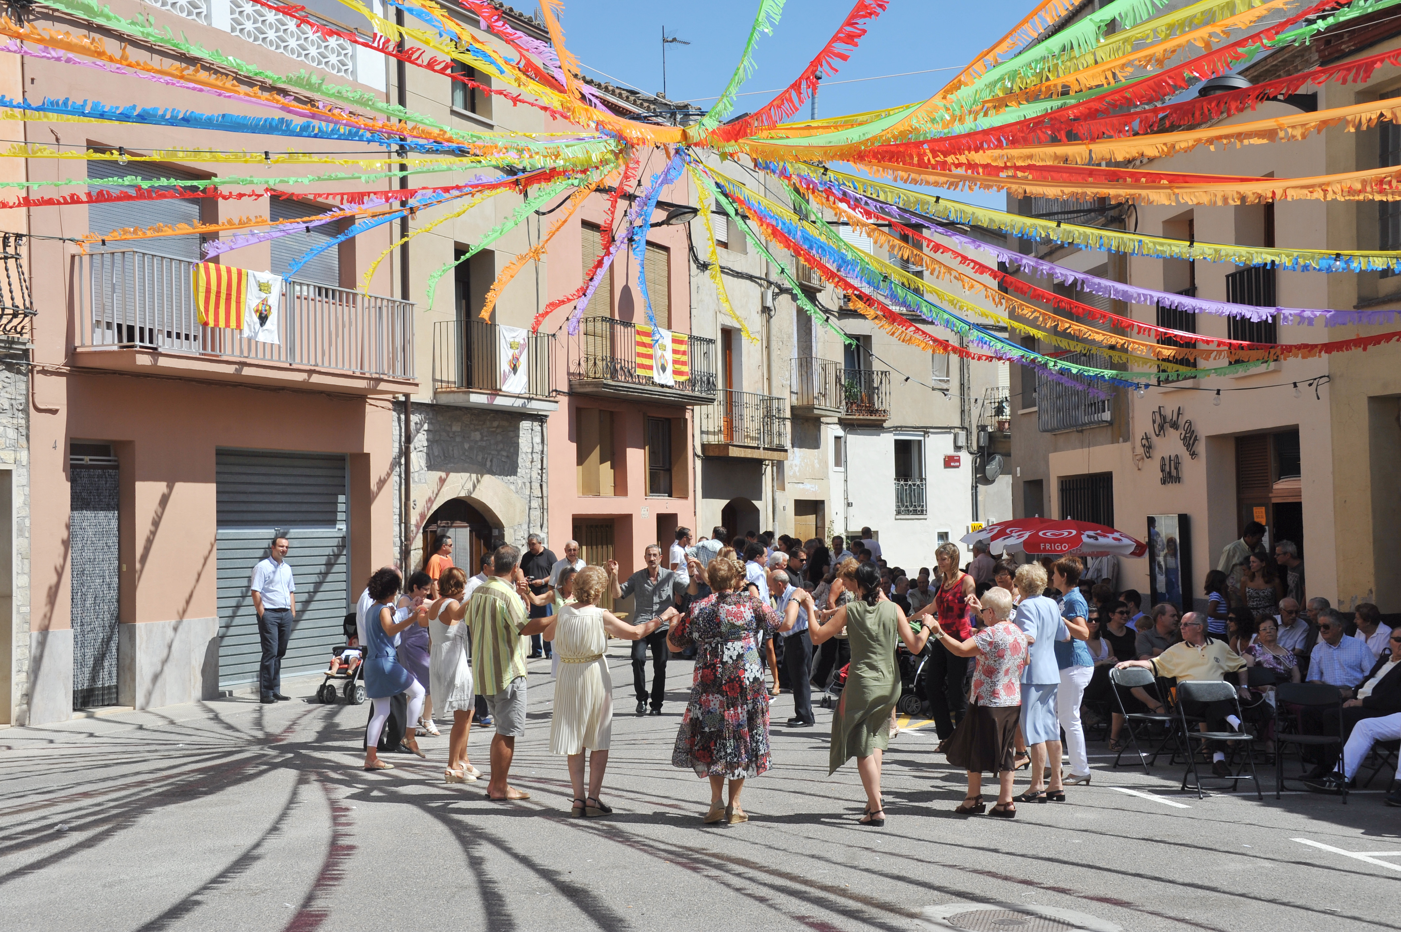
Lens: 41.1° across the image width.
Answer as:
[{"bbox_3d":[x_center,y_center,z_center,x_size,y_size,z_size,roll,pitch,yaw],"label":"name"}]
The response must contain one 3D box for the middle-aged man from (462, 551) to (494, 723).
[{"bbox_3d":[-2.044,1.636,17.929,0.480,1.700,0.550,-2,-2,22],"label":"middle-aged man"}]

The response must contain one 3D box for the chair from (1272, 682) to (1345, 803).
[{"bbox_3d":[3.988,1.798,12.200,0.450,0.760,0.460,-2,-2,27],"label":"chair"}]

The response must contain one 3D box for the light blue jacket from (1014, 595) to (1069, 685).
[{"bbox_3d":[2.329,1.188,12.750,0.420,0.620,0.270,0,-2,-30],"label":"light blue jacket"}]

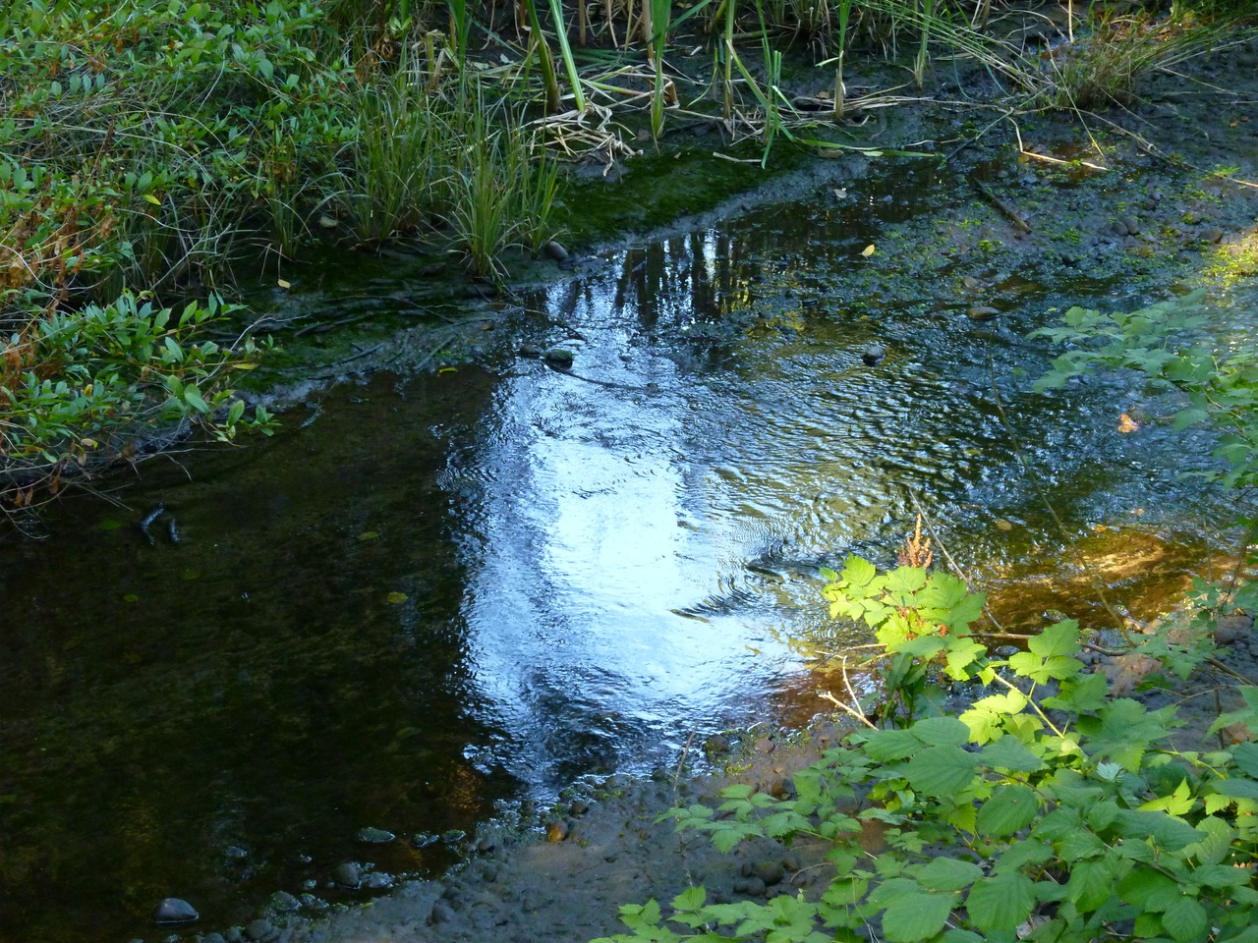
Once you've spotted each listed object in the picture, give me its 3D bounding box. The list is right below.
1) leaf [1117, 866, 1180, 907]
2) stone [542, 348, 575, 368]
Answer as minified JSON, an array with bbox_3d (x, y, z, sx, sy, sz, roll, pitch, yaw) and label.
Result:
[{"bbox_3d":[0.611,0.489,4.482,0.071,0.018,0.058,-10,46,3],"label":"leaf"},{"bbox_3d":[-0.134,-0.209,7.164,0.058,0.034,0.044,0,25,0],"label":"stone"}]

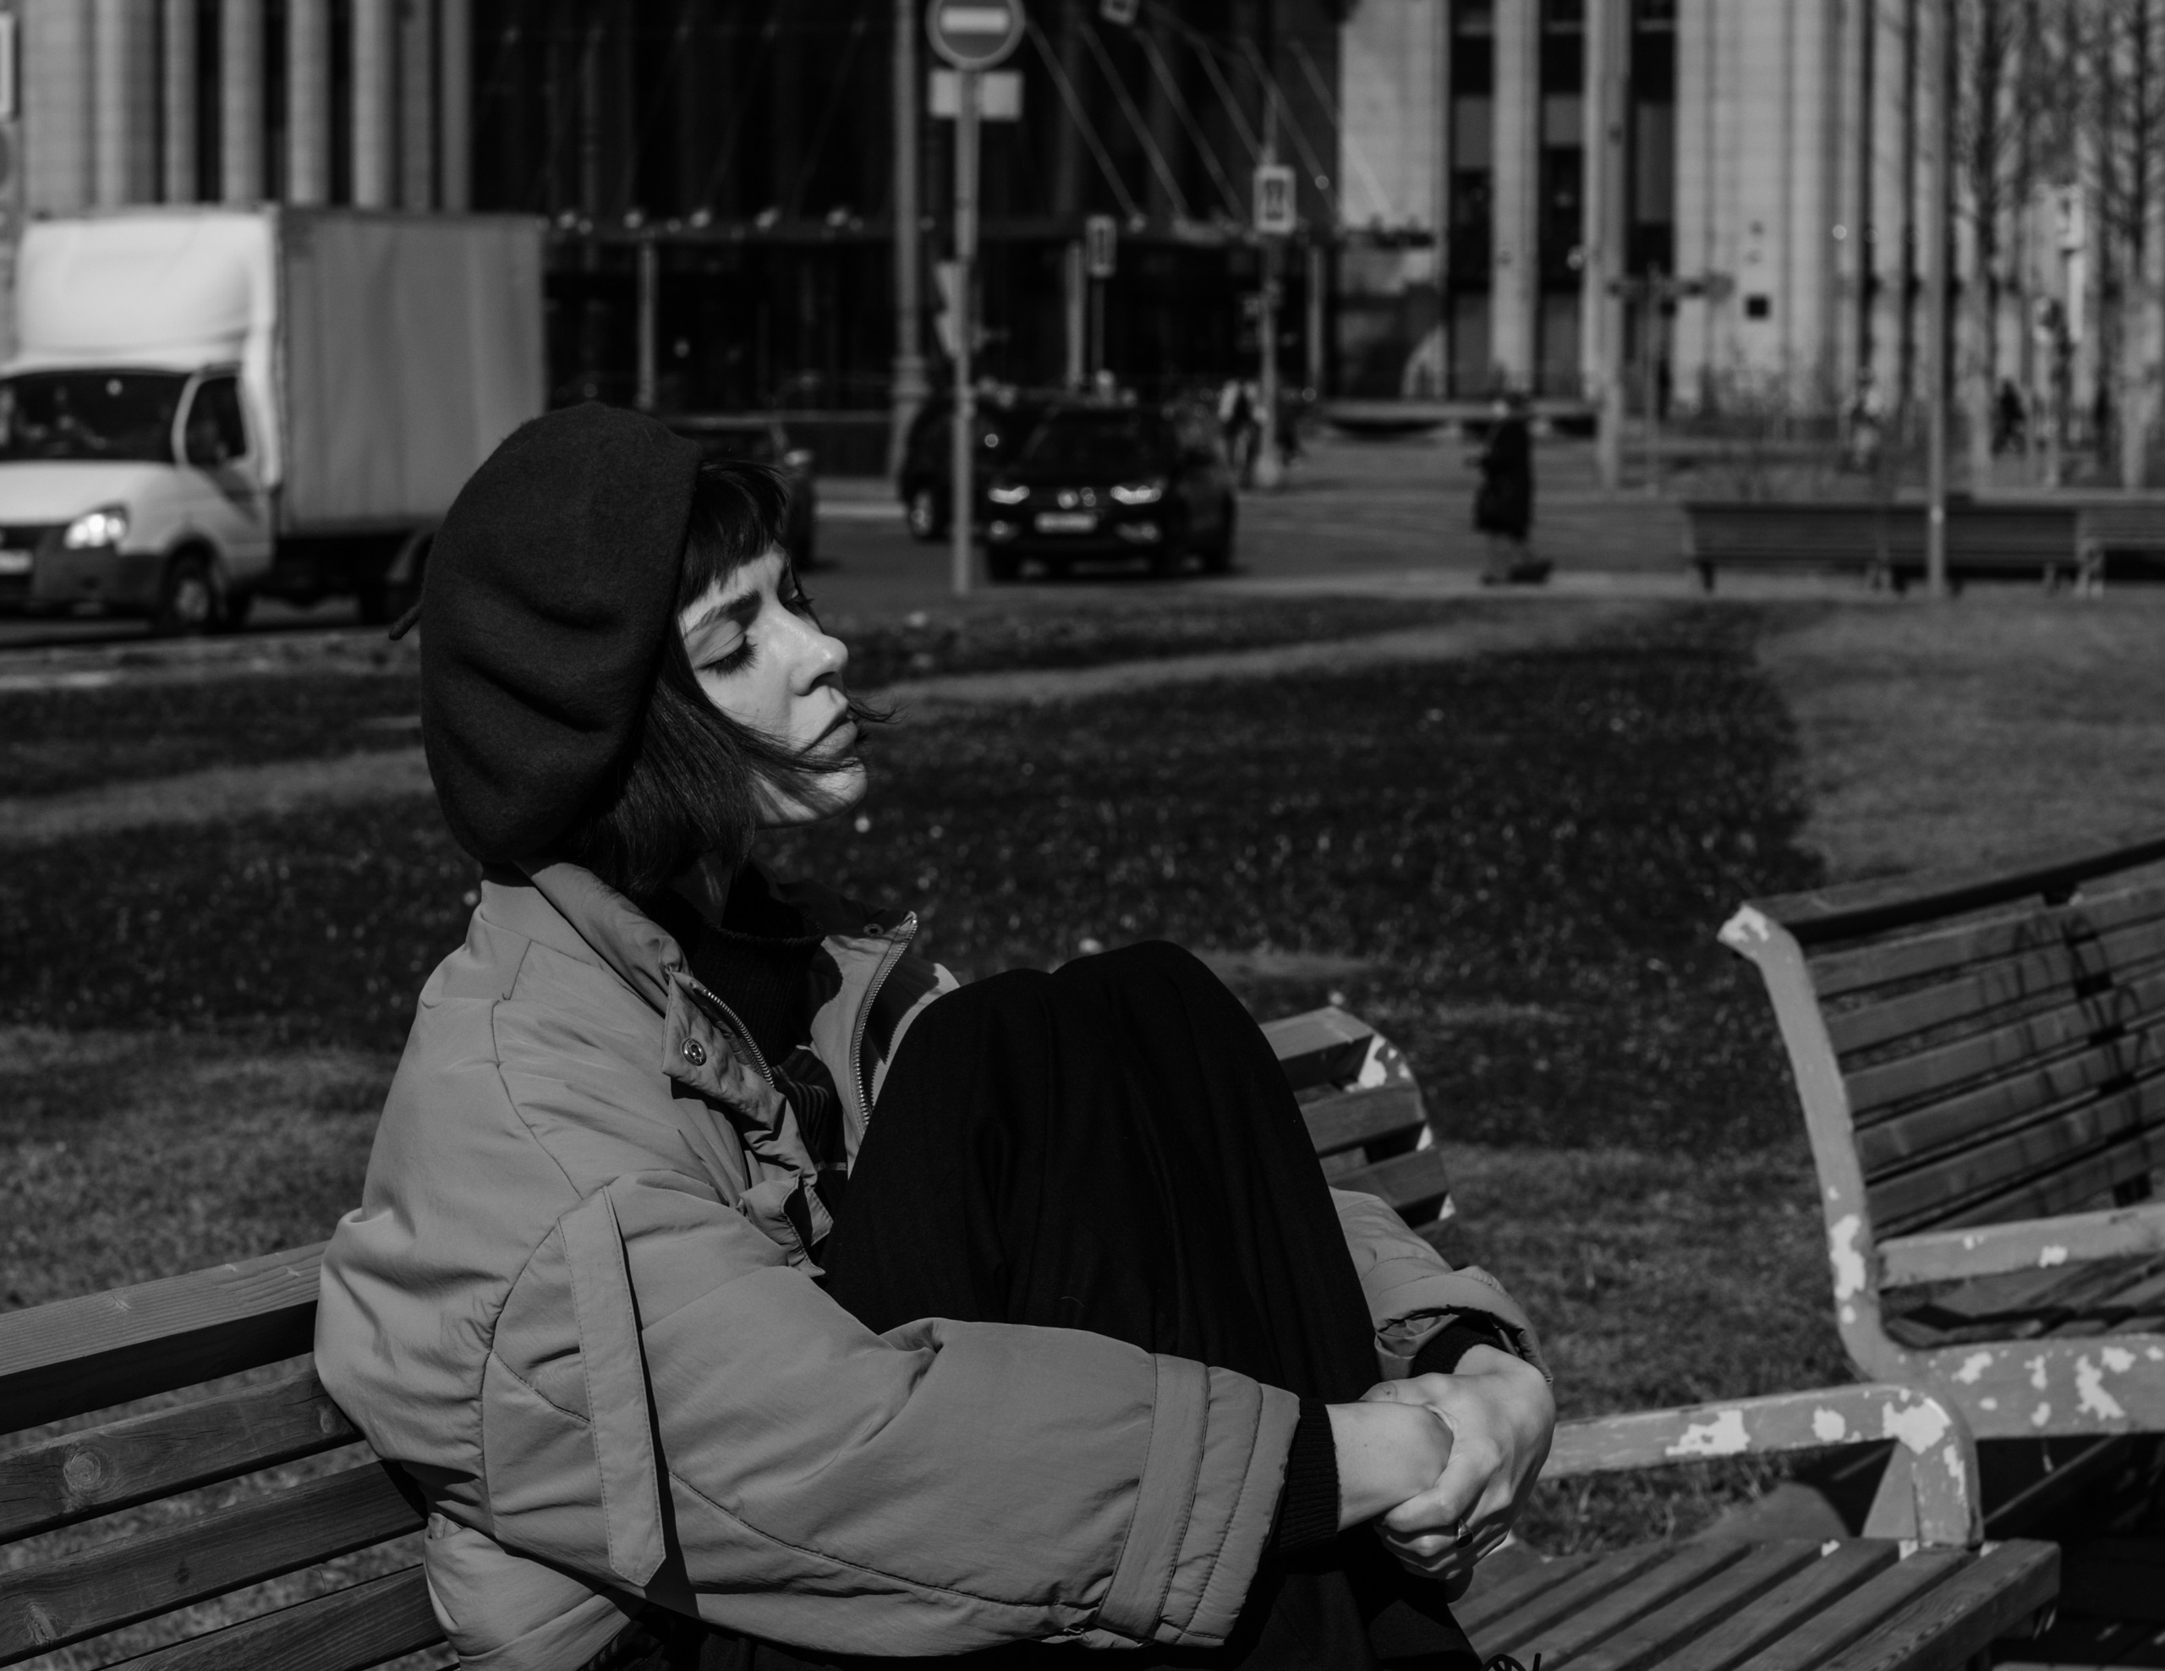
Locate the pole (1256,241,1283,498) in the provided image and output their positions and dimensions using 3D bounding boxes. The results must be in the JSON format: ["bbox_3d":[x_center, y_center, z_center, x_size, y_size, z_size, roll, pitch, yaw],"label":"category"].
[{"bbox_3d":[2.564,-6.470,93.000,0.220,3.500,0.220,0,3,0],"label":"pole"}]

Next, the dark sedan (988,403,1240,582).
[{"bbox_3d":[0.296,-3.200,63.200,1.800,1.540,4.500,1,3,8],"label":"dark sedan"}]

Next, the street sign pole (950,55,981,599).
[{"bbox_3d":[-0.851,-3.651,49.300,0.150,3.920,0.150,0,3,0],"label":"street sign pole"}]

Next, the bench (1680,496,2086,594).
[{"bbox_3d":[6.368,-2.280,53.800,3.050,0.780,0.650,1,3,17],"label":"bench"}]

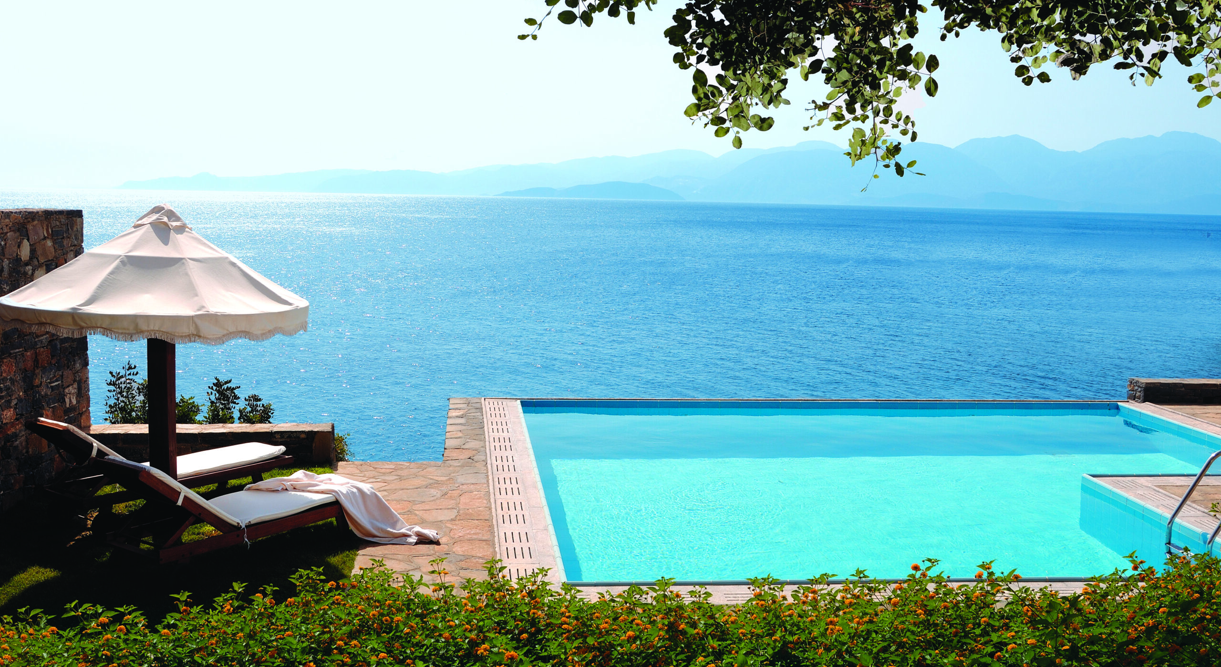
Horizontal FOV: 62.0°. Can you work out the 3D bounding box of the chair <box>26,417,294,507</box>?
[{"bbox_3d":[-3.875,1.091,9.006,0.630,0.910,1.990,7,10,39],"label":"chair"}]

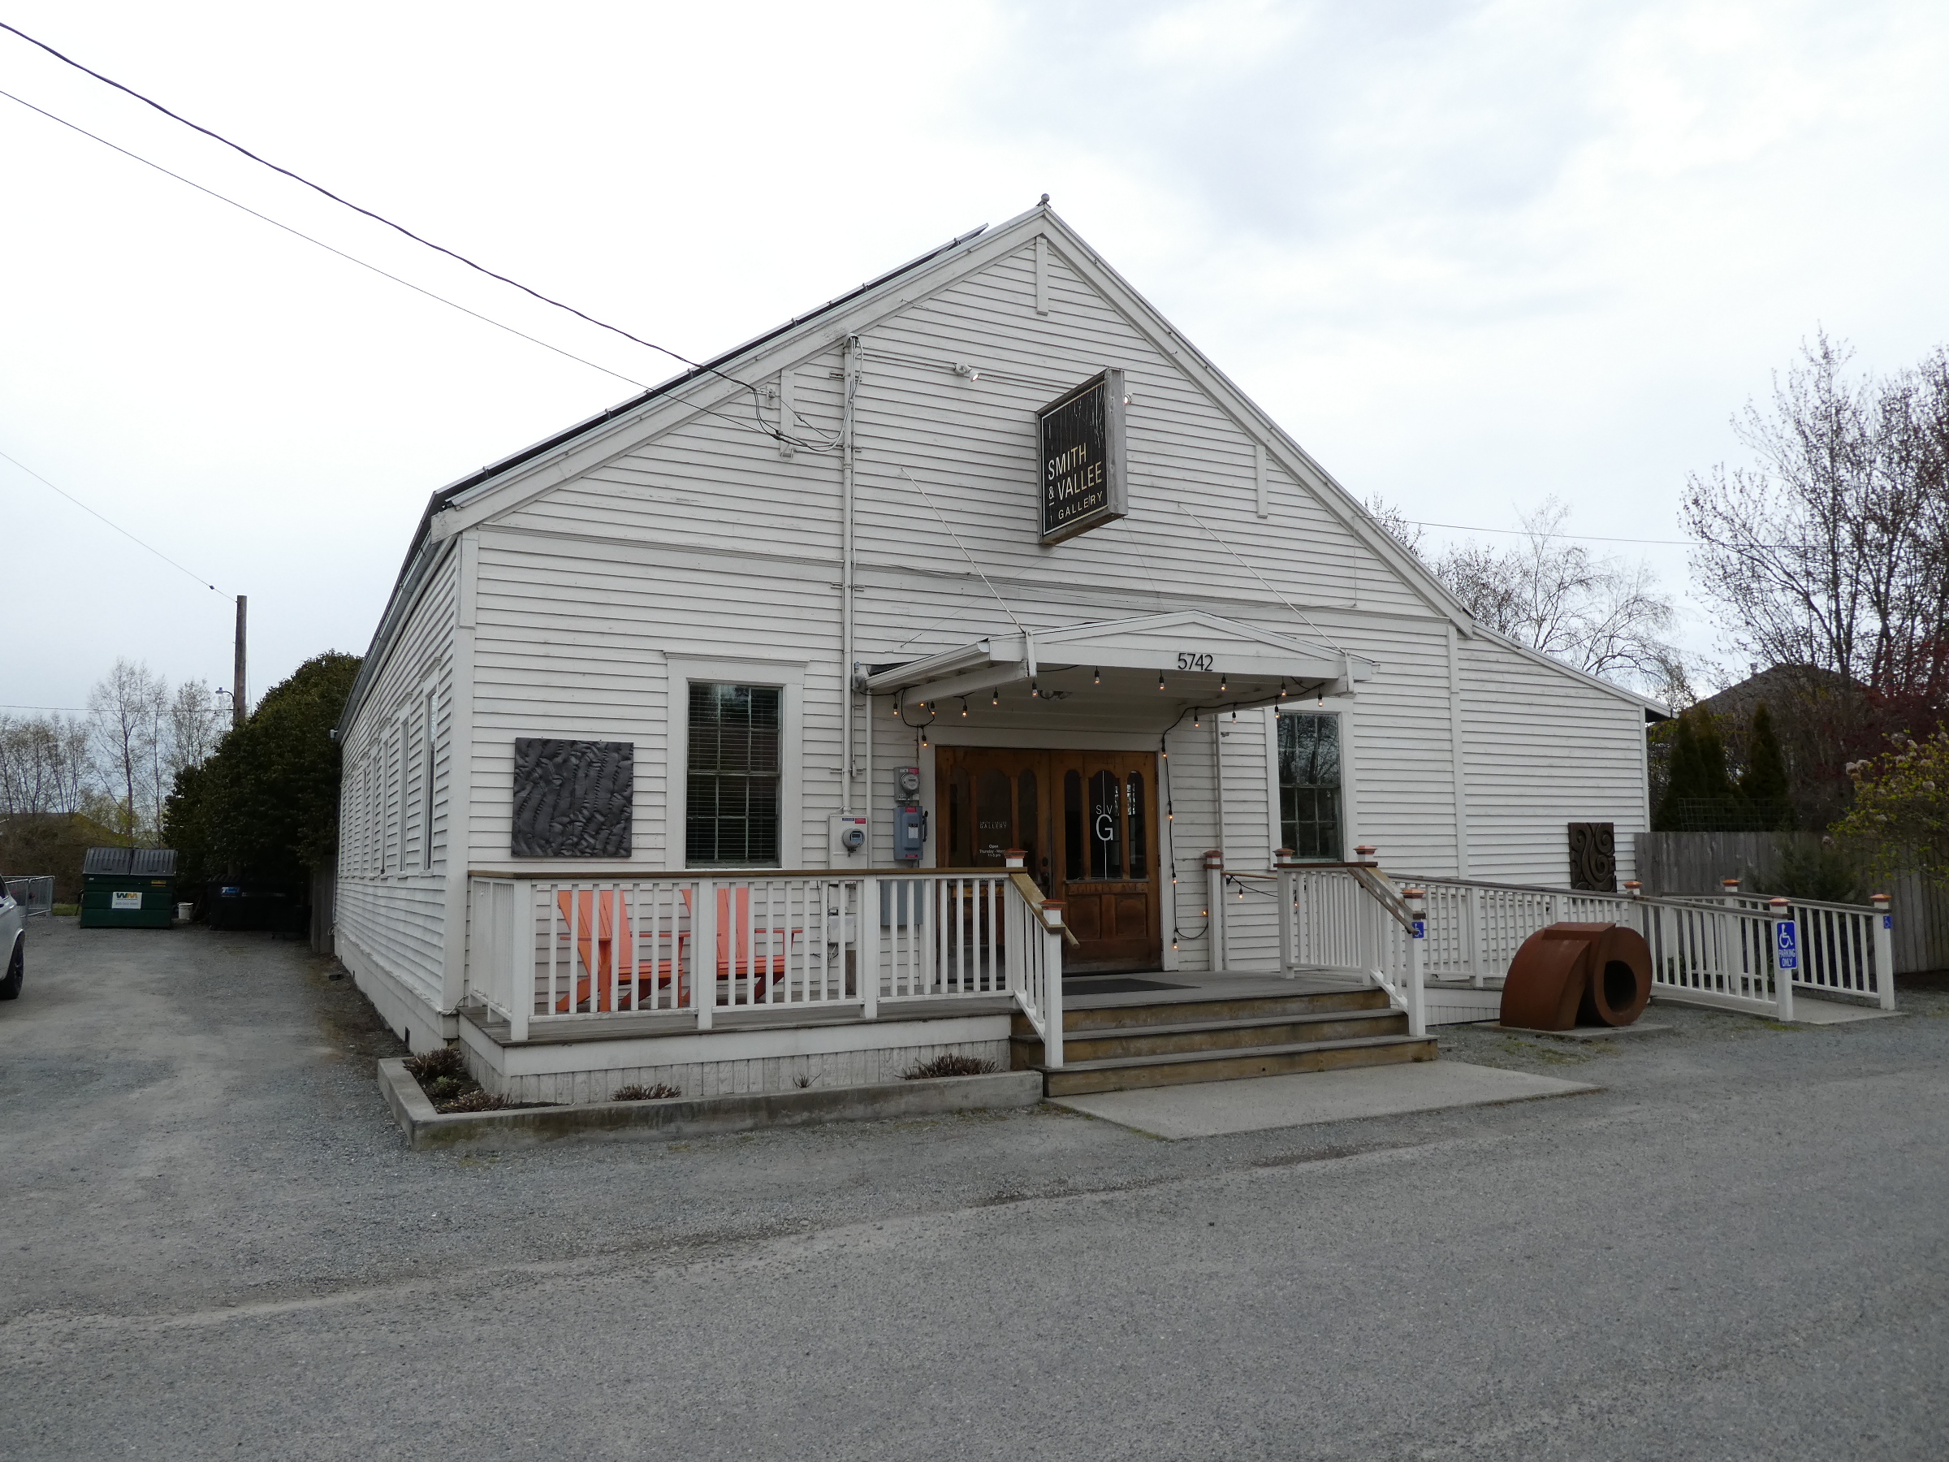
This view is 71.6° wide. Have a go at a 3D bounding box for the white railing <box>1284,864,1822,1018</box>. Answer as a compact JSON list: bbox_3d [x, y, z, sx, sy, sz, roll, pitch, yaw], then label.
[{"bbox_3d":[5.580,2.076,13.133,5.446,1.647,1.518,2,-6,-27],"label":"white railing"}]

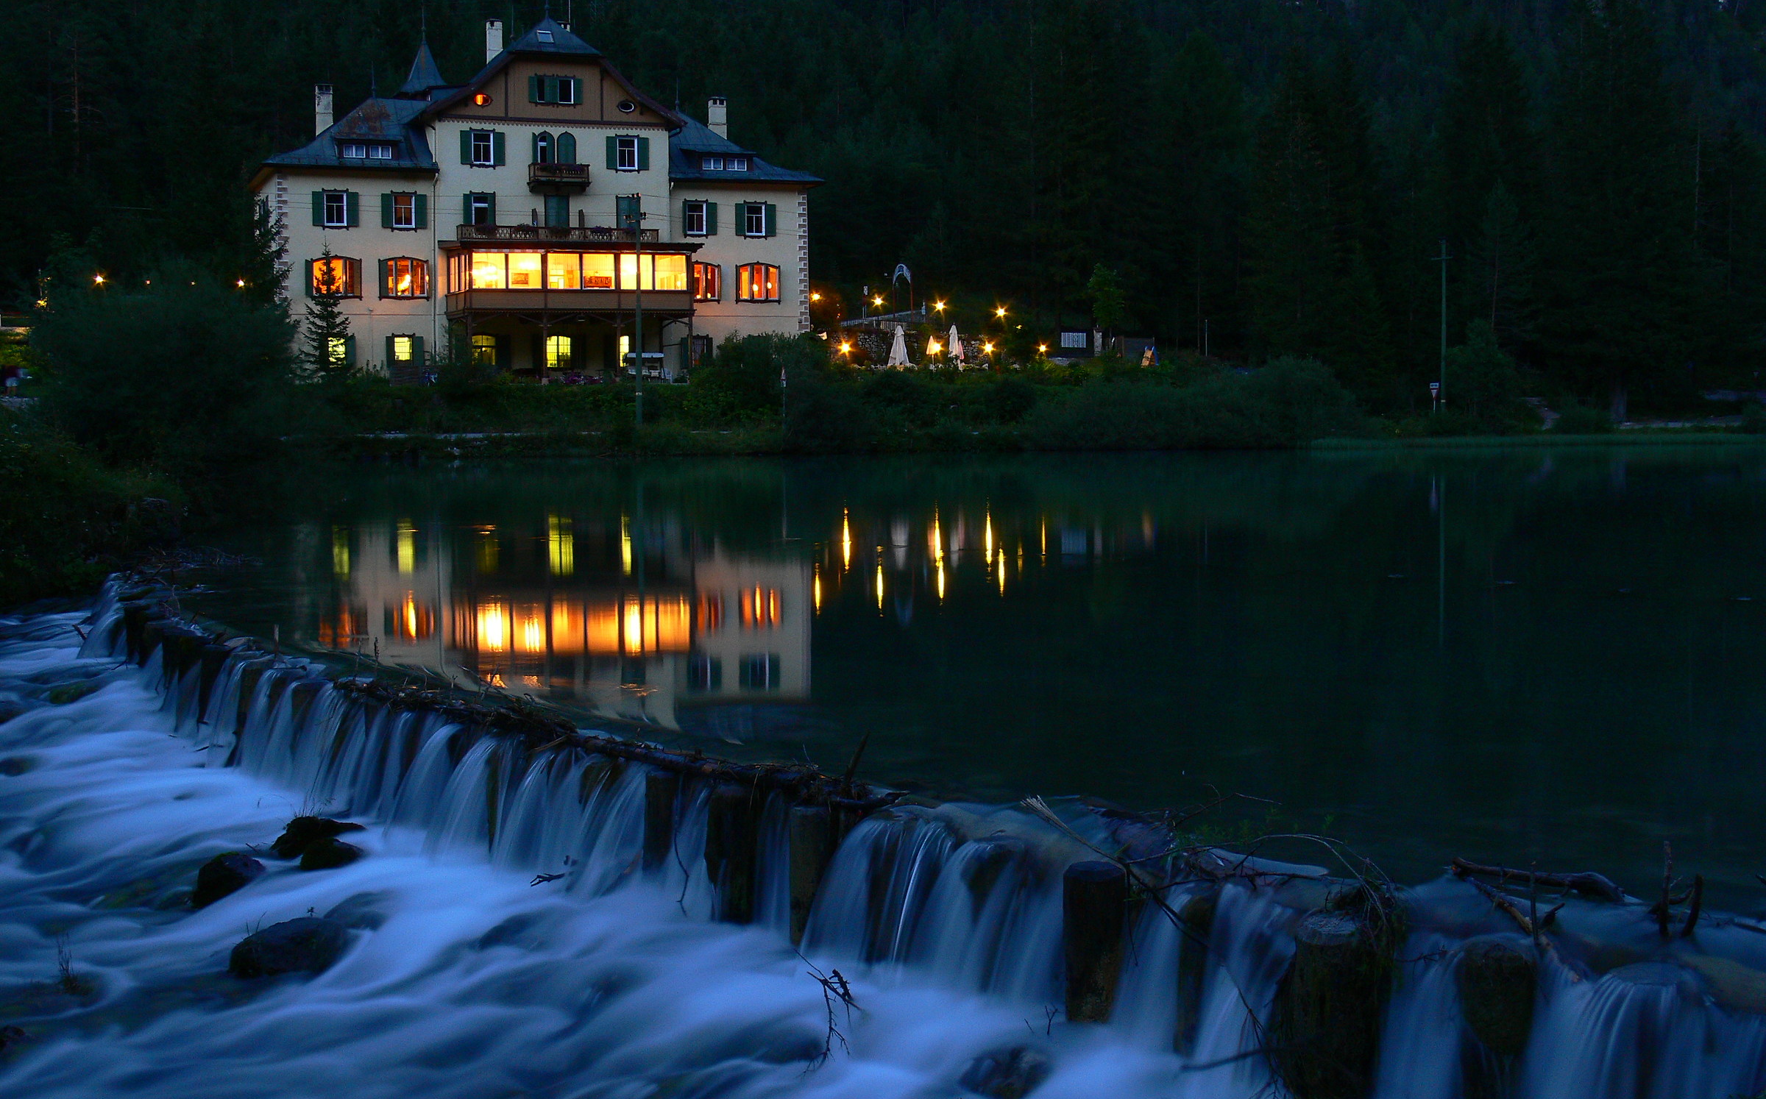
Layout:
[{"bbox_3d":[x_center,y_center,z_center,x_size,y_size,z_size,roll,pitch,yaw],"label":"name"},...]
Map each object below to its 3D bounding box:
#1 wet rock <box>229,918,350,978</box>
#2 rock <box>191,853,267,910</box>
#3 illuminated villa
[{"bbox_3d":[-3.541,2.347,12.727,0.705,0.314,0.520,-1,4,-16],"label":"wet rock"},{"bbox_3d":[-4.440,2.215,14.516,0.505,0.331,0.420,-2,4,-17],"label":"rock"},{"bbox_3d":[-18.974,-18.667,115.251,29.341,19.188,17.000,-2,4,-22],"label":"illuminated villa"}]

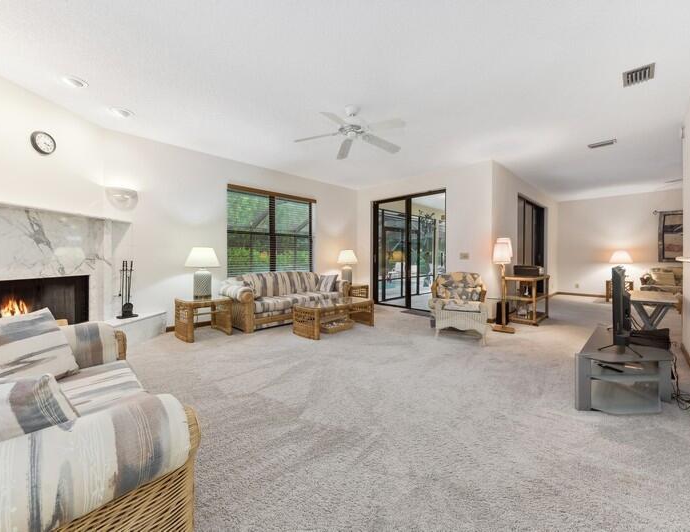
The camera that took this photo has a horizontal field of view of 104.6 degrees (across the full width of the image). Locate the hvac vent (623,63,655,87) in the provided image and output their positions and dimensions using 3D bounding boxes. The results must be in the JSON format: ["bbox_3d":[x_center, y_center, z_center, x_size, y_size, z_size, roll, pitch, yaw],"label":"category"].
[{"bbox_3d":[2.699,-1.737,2.446,0.295,0.020,0.195,-1,2,-42],"label":"hvac vent"}]

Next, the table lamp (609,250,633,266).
[{"bbox_3d":[6.841,0.011,6.602,0.420,0.770,0.420,-1,2,-42],"label":"table lamp"}]

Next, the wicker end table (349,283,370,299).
[{"bbox_3d":[0.104,0.667,5.733,0.640,0.500,0.620,-2,2,-42],"label":"wicker end table"}]

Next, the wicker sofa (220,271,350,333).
[{"bbox_3d":[-0.970,0.526,4.705,2.100,0.830,0.930,-1,2,-42],"label":"wicker sofa"}]

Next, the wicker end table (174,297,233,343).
[{"bbox_3d":[-2.018,0.729,3.817,0.640,0.500,0.620,-2,2,-42],"label":"wicker end table"}]

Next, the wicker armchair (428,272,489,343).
[{"bbox_3d":[1.610,0.540,3.779,0.740,0.880,0.780,1,2,25],"label":"wicker armchair"}]

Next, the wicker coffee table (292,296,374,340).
[{"bbox_3d":[-0.163,0.745,4.084,1.300,0.420,0.700,-1,2,-42],"label":"wicker coffee table"}]

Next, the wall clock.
[{"bbox_3d":[-3.161,-1.291,2.796,0.040,0.222,0.222,0,1,4],"label":"wall clock"}]

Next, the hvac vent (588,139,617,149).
[{"bbox_3d":[3.761,-1.765,3.885,0.190,0.030,0.280,-2,2,-42],"label":"hvac vent"}]

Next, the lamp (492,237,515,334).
[{"bbox_3d":[2.378,0.268,3.964,0.340,1.380,0.280,-1,2,-42],"label":"lamp"}]

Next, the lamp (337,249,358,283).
[{"bbox_3d":[0.053,0.032,5.748,0.450,0.770,0.450,0,2,0],"label":"lamp"}]

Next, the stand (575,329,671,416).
[{"bbox_3d":[2.267,0.827,2.142,1.220,0.410,0.480,-2,2,-42],"label":"stand"}]

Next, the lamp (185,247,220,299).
[{"bbox_3d":[-1.986,0.108,3.732,0.440,0.730,0.440,-1,2,-42],"label":"lamp"}]

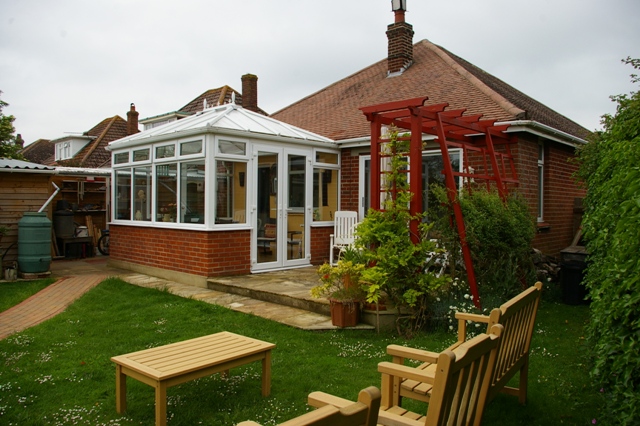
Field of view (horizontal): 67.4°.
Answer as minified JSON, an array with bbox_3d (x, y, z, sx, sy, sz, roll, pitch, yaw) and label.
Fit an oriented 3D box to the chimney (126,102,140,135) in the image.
[{"bbox_3d":[-10.742,-5.437,27.600,0.520,1.850,0.520,1,1,43],"label":"chimney"}]

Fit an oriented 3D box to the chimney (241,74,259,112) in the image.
[{"bbox_3d":[-2.883,-4.936,19.700,0.520,1.500,0.520,1,1,43],"label":"chimney"}]

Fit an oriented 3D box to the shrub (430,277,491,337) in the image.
[{"bbox_3d":[1.596,1.005,5.450,0.750,0.620,0.650,0,1,0],"label":"shrub"}]

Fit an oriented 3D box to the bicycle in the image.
[{"bbox_3d":[-4.930,0.589,12.300,1.500,0.920,0.550,-1,1,-37],"label":"bicycle"}]

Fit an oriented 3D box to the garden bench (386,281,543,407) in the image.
[{"bbox_3d":[0.997,0.946,3.132,0.652,0.919,1.180,1,1,35],"label":"garden bench"}]

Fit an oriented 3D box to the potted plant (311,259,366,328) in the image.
[{"bbox_3d":[0.206,0.878,5.330,0.570,0.700,0.520,0,1,0],"label":"potted plant"}]

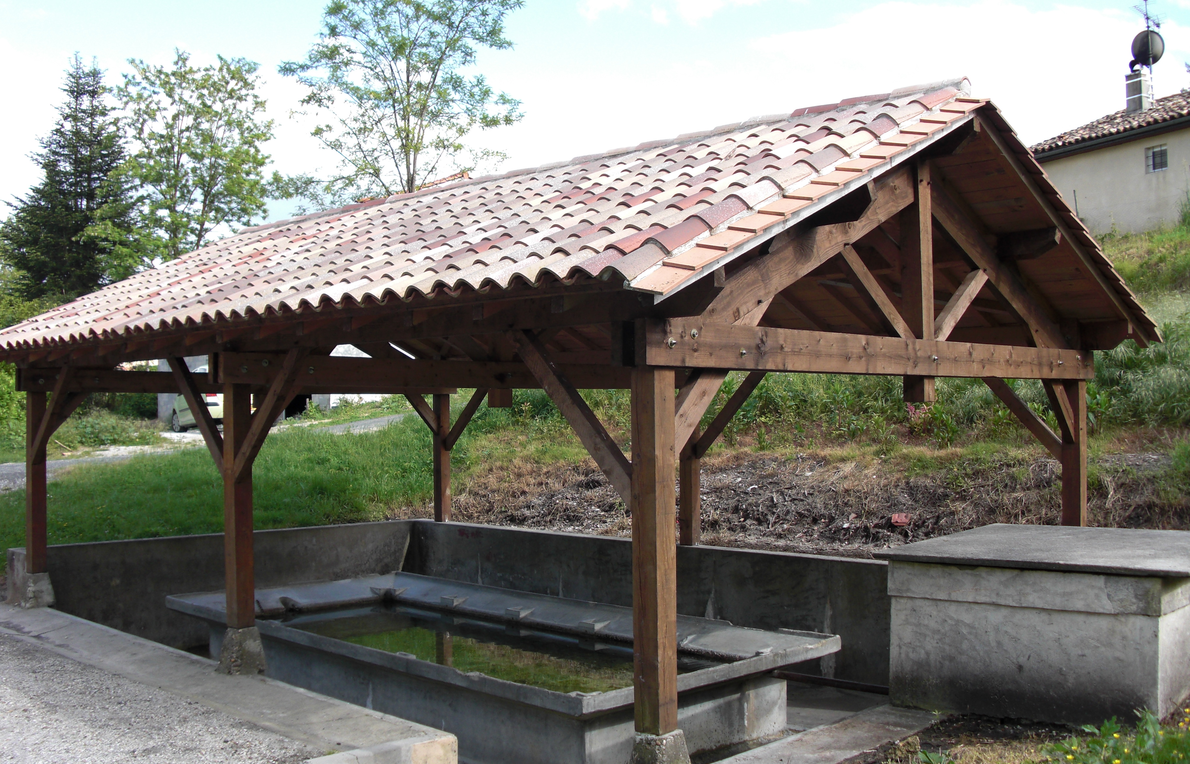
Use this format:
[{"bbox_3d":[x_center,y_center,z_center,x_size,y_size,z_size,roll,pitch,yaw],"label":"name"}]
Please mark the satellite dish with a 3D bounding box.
[{"bbox_3d":[12.573,-7.555,28.197,0.800,0.880,0.380,-1,-1,14],"label":"satellite dish"}]

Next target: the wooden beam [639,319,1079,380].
[{"bbox_3d":[1.901,-0.153,7.385,4.660,0.217,0.072,1,-2,-44],"label":"wooden beam"}]

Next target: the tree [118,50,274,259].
[{"bbox_3d":[-13.582,-5.222,42.000,5.900,11.400,5.900,0,-1,-19],"label":"tree"}]

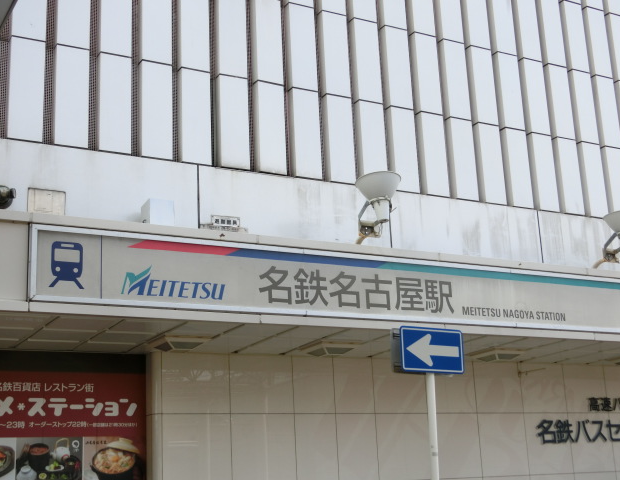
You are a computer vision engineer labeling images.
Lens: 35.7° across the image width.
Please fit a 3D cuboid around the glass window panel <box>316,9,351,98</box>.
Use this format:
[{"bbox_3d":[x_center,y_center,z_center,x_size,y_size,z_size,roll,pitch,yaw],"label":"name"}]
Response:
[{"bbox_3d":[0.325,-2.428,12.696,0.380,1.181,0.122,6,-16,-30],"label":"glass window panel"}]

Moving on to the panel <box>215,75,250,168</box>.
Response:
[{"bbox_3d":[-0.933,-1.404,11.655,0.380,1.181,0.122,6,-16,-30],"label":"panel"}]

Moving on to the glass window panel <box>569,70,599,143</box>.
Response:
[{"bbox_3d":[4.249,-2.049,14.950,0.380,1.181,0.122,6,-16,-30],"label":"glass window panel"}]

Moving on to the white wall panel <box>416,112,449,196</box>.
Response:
[{"bbox_3d":[1.816,-1.248,14.223,0.401,1.276,0.119,6,-17,-29],"label":"white wall panel"}]

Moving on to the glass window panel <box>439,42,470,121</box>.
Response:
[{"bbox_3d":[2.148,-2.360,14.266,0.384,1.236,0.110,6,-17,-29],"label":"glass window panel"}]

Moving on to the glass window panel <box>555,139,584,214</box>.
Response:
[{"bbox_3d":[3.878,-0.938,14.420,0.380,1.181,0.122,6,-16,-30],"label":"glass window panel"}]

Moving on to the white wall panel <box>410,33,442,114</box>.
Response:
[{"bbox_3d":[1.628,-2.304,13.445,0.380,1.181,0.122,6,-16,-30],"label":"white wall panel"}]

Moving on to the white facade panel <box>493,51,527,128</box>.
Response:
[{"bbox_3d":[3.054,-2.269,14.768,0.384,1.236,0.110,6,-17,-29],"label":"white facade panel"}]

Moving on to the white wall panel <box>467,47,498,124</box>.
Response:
[{"bbox_3d":[2.701,-2.399,15.071,0.401,1.276,0.119,6,-17,-29],"label":"white wall panel"}]

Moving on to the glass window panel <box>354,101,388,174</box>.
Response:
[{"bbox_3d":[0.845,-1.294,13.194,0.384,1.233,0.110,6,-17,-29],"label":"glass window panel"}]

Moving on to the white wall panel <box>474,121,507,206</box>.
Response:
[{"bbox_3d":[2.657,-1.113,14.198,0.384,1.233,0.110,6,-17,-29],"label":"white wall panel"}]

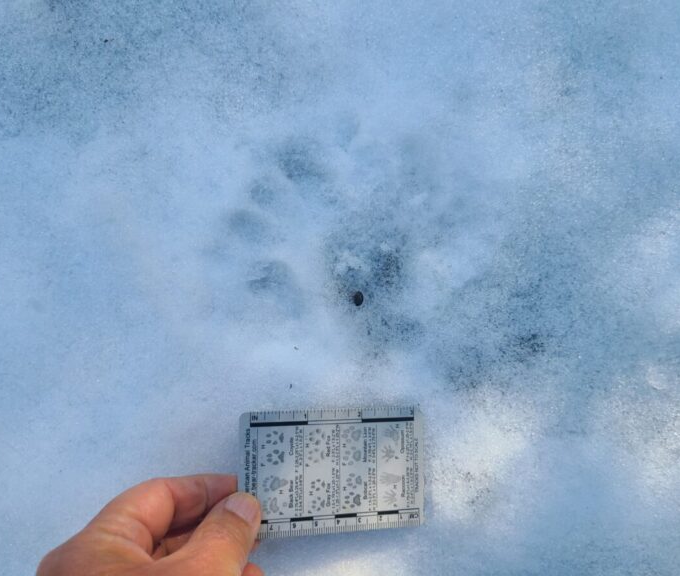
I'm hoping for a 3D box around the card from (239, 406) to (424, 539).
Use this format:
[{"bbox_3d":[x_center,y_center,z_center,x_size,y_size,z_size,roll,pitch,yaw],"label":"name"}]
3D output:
[{"bbox_3d":[-0.002,0.082,0.259,0.086,0.001,0.054,1,83,-15],"label":"card"}]

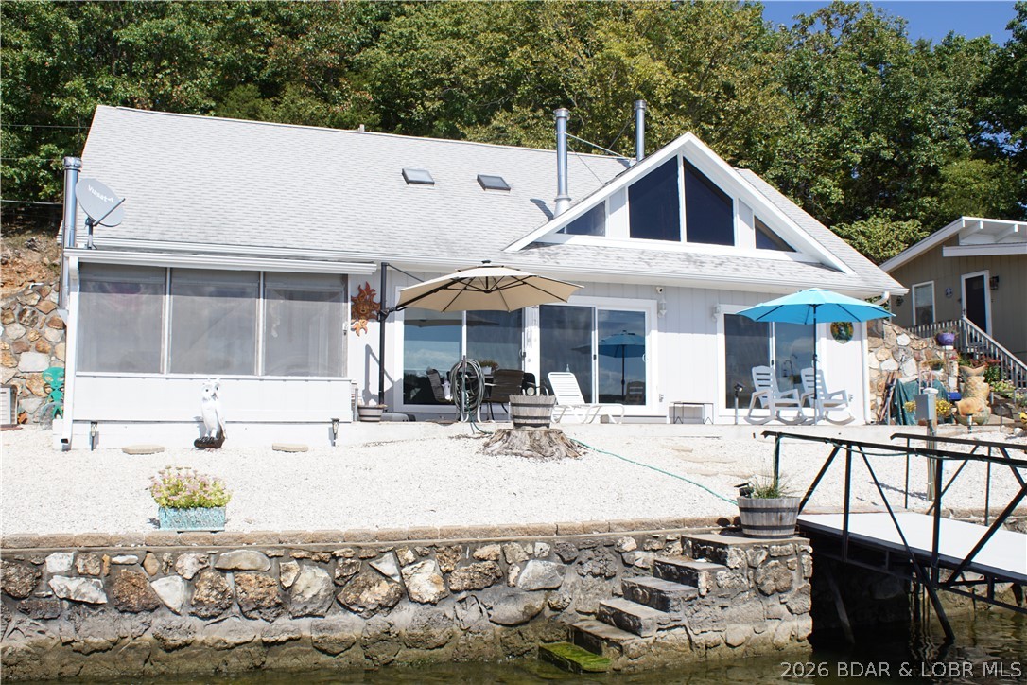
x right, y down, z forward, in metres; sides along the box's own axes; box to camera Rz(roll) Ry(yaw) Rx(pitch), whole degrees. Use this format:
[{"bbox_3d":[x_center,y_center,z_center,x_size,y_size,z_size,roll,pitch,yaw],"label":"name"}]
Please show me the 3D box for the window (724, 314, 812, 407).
[{"bbox_3d":[5.353,0.401,19.502,2.279,2.015,0.100,2,-6,-18],"label":"window"}]

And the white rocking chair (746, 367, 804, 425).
[{"bbox_3d":[4.413,0.900,15.888,0.650,1.010,0.790,2,-6,-24],"label":"white rocking chair"}]

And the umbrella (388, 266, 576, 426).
[{"bbox_3d":[-0.537,-0.005,15.045,3.200,2.620,3.000,1,-6,-10],"label":"umbrella"}]

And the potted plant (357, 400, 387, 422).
[{"bbox_3d":[-2.066,1.014,13.661,0.430,0.330,0.430,2,-6,-17],"label":"potted plant"}]

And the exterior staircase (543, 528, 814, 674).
[{"bbox_3d":[1.570,2.457,9.086,2.449,1.072,0.900,2,-6,-18],"label":"exterior staircase"}]

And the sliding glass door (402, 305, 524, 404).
[{"bbox_3d":[-0.918,0.201,17.452,2.346,1.945,0.100,2,-6,-18],"label":"sliding glass door"}]

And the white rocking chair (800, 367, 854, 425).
[{"bbox_3d":[5.507,0.954,16.707,0.690,1.030,0.900,2,-6,-18],"label":"white rocking chair"}]

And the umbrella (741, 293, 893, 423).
[{"bbox_3d":[4.894,0.205,15.224,2.580,2.260,2.560,2,-6,-19],"label":"umbrella"}]

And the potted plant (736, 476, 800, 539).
[{"bbox_3d":[2.541,1.631,9.384,0.650,0.610,0.640,2,-6,-18],"label":"potted plant"}]

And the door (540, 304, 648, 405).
[{"bbox_3d":[1.528,0.243,17.894,2.280,2.000,0.120,2,-6,-19],"label":"door"}]

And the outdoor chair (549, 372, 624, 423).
[{"bbox_3d":[1.194,0.922,15.356,0.640,0.840,1.350,3,-7,-31],"label":"outdoor chair"}]

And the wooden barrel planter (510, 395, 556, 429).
[{"bbox_3d":[0.261,0.942,12.669,0.640,0.450,0.640,0,-6,0],"label":"wooden barrel planter"}]

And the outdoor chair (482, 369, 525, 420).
[{"bbox_3d":[-0.158,0.886,14.918,0.600,0.830,0.680,3,-6,-25],"label":"outdoor chair"}]

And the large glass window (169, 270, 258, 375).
[{"bbox_3d":[-4.068,-0.271,12.817,1.190,1.432,0.100,2,-6,-16],"label":"large glass window"}]

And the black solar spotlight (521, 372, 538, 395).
[{"bbox_3d":[0.229,0.592,13.400,0.190,0.310,0.190,0,-6,0],"label":"black solar spotlight"}]

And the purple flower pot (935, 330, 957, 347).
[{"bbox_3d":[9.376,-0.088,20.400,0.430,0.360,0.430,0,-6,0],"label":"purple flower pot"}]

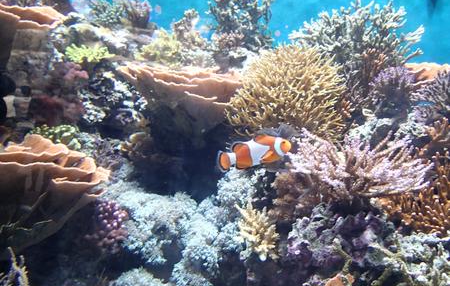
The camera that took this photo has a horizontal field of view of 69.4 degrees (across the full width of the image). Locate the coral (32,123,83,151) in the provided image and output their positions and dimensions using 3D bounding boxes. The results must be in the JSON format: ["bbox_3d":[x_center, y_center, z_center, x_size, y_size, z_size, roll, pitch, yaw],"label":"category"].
[{"bbox_3d":[-0.300,-0.010,0.580,0.090,0.035,0.075,0,14,0],"label":"coral"}]

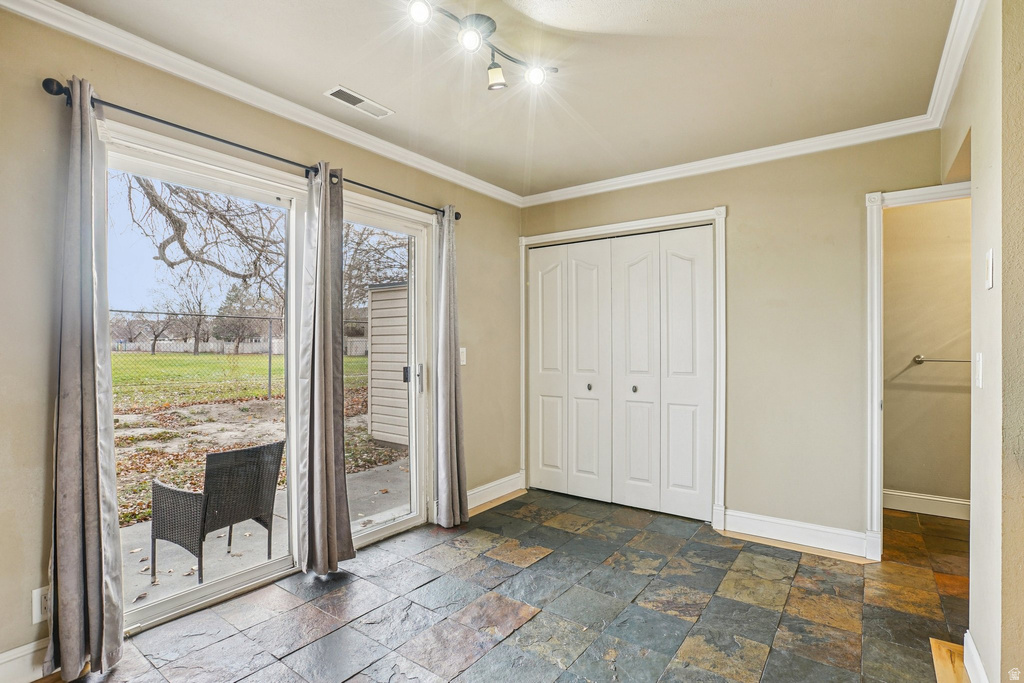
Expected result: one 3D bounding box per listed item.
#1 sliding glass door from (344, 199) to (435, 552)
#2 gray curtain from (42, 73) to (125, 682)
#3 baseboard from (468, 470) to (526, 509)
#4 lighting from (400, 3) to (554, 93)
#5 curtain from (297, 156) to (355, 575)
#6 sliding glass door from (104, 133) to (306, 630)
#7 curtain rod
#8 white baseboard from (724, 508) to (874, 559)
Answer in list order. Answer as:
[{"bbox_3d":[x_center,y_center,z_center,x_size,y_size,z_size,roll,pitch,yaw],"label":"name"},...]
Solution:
[{"bbox_3d":[-0.781,0.192,3.032,0.092,2.117,0.820,0,-1,37],"label":"sliding glass door"},{"bbox_3d":[-1.591,0.136,1.807,0.133,2.188,0.205,0,-1,37],"label":"gray curtain"},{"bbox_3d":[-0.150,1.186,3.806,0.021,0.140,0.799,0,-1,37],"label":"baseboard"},{"bbox_3d":[-0.128,-1.126,1.905,0.738,0.210,0.195,0,-1,-34],"label":"lighting"},{"bbox_3d":[-0.977,0.145,2.592,0.133,2.183,0.261,0,-1,37],"label":"curtain"},{"bbox_3d":[-1.374,0.209,2.266,0.082,2.009,0.851,0,-1,37],"label":"sliding glass door"},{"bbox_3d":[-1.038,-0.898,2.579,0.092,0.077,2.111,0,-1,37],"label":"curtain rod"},{"bbox_3d":[1.735,1.181,3.003,0.769,0.138,0.021,0,-1,34],"label":"white baseboard"}]

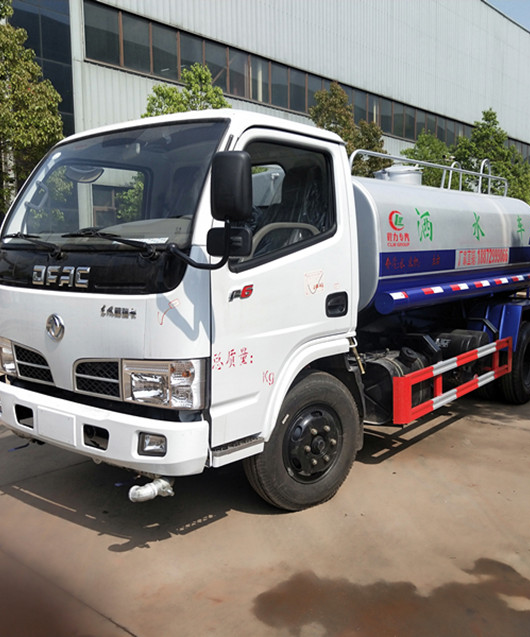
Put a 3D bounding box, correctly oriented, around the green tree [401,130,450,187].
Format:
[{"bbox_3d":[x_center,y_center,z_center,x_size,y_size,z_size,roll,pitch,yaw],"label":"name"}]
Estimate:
[{"bbox_3d":[7.193,-4.997,27.000,3.500,6.687,3.500,6,9,43],"label":"green tree"}]

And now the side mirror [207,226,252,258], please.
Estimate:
[{"bbox_3d":[-0.123,-0.264,2.120,0.150,0.102,0.055,0,7,18],"label":"side mirror"}]

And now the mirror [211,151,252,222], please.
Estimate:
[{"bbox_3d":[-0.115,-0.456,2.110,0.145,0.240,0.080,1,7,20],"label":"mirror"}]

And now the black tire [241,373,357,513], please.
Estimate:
[{"bbox_3d":[0.217,0.681,3.514,0.785,0.785,0.205,-7,8,-40],"label":"black tire"}]

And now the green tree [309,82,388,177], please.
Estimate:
[{"bbox_3d":[3.186,-5.098,23.700,3.200,7.900,3.200,4,8,44],"label":"green tree"}]

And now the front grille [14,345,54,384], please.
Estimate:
[{"bbox_3d":[-1.237,0.239,3.305,0.408,0.214,0.071,5,9,39],"label":"front grille"}]

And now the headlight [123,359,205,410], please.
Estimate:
[{"bbox_3d":[-0.457,0.282,2.745,0.408,0.219,0.184,5,9,39],"label":"headlight"}]

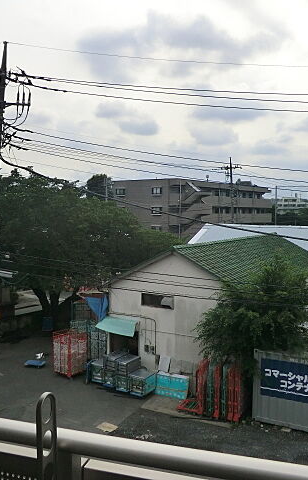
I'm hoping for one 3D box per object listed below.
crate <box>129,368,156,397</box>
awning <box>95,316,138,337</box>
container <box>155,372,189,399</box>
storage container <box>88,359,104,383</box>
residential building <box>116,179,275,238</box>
[{"bbox_3d":[-0.466,6.083,18.925,0.640,0.800,1.020,2,4,30],"label":"crate"},{"bbox_3d":[-1.572,3.694,19.150,2.000,0.530,0.680,2,4,30],"label":"awning"},{"bbox_3d":[0.773,5.822,17.901,1.270,0.860,0.550,1,4,25],"label":"container"},{"bbox_3d":[-2.321,5.980,20.288,0.620,0.860,0.920,2,4,30],"label":"storage container"},{"bbox_3d":[8.152,-3.448,77.728,12.100,12.200,30.800,2,5,38],"label":"residential building"}]

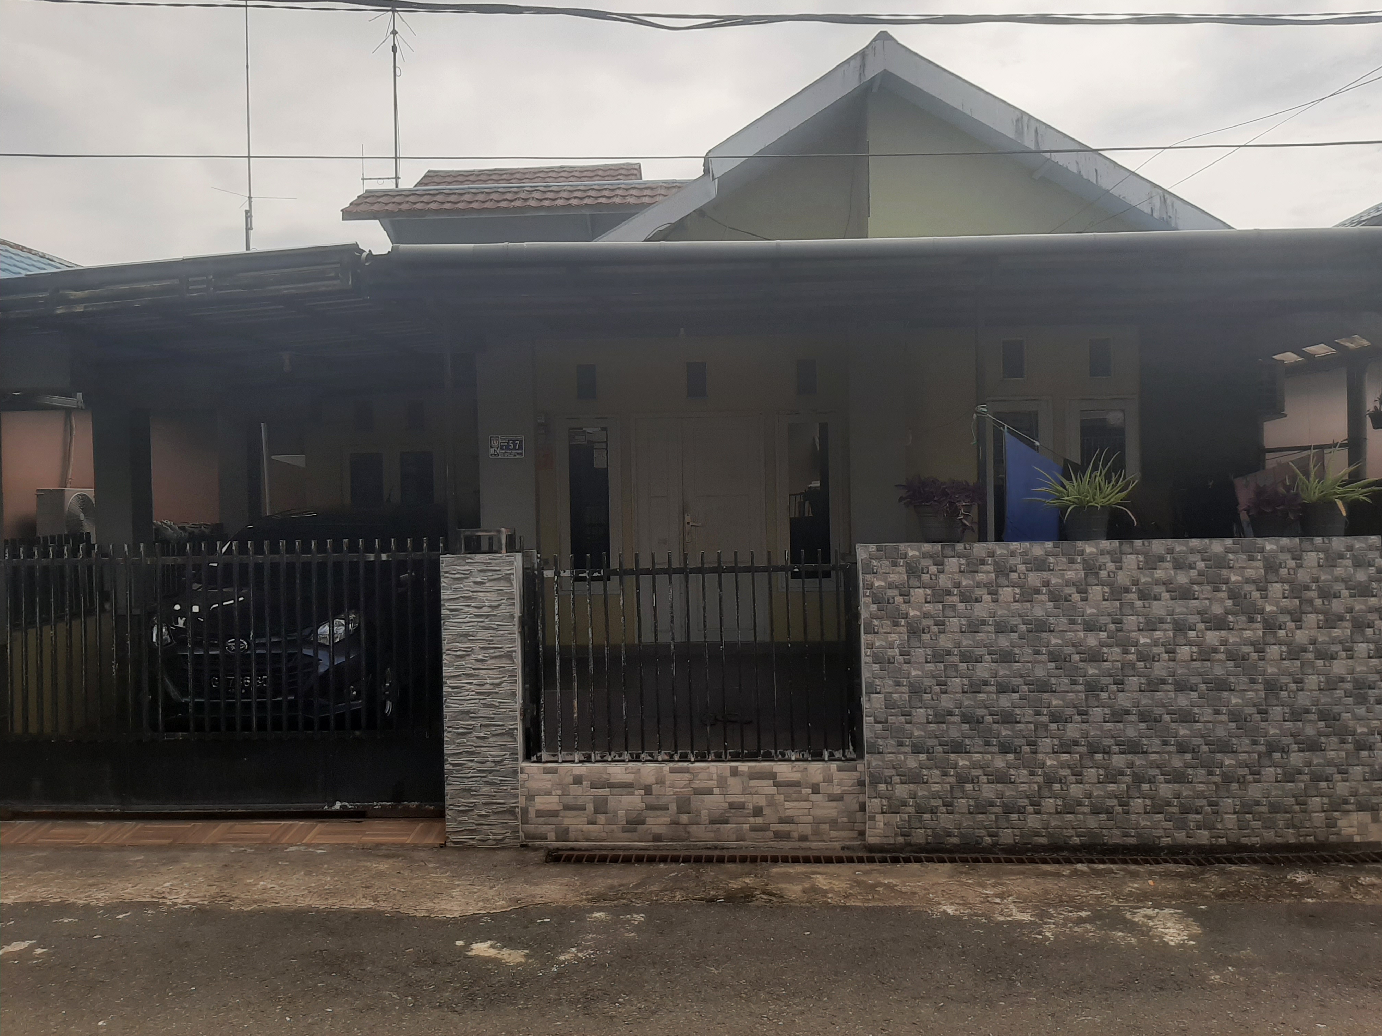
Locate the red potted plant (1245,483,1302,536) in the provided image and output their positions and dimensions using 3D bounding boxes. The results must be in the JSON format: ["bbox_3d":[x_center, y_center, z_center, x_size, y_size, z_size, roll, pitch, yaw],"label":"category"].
[{"bbox_3d":[2.957,-0.041,5.270,0.310,0.275,0.300,-1,1,2],"label":"red potted plant"}]

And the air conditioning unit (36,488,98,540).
[{"bbox_3d":[-5.835,-0.015,9.850,0.280,0.530,0.720,-1,1,2],"label":"air conditioning unit"}]

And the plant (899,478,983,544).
[{"bbox_3d":[1.278,-0.044,5.330,0.420,0.335,0.380,-1,1,2],"label":"plant"}]

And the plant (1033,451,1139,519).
[{"bbox_3d":[2.018,-0.163,5.300,0.520,0.360,0.460,-1,1,2],"label":"plant"}]

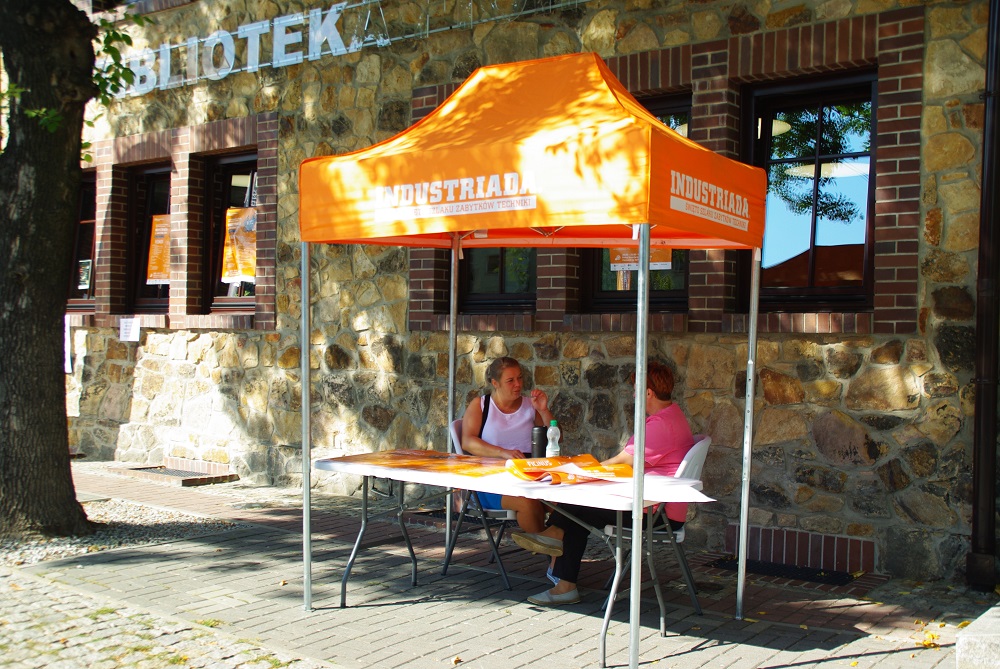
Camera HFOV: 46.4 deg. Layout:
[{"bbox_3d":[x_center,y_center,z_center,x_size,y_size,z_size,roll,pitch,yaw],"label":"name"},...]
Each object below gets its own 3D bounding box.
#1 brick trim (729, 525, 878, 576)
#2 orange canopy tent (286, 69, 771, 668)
[{"bbox_3d":[1.786,1.259,6.928,0.920,0.180,0.090,1,0,38],"label":"brick trim"},{"bbox_3d":[0.150,0.029,5.890,1.952,2.829,1.288,1,0,34],"label":"orange canopy tent"}]

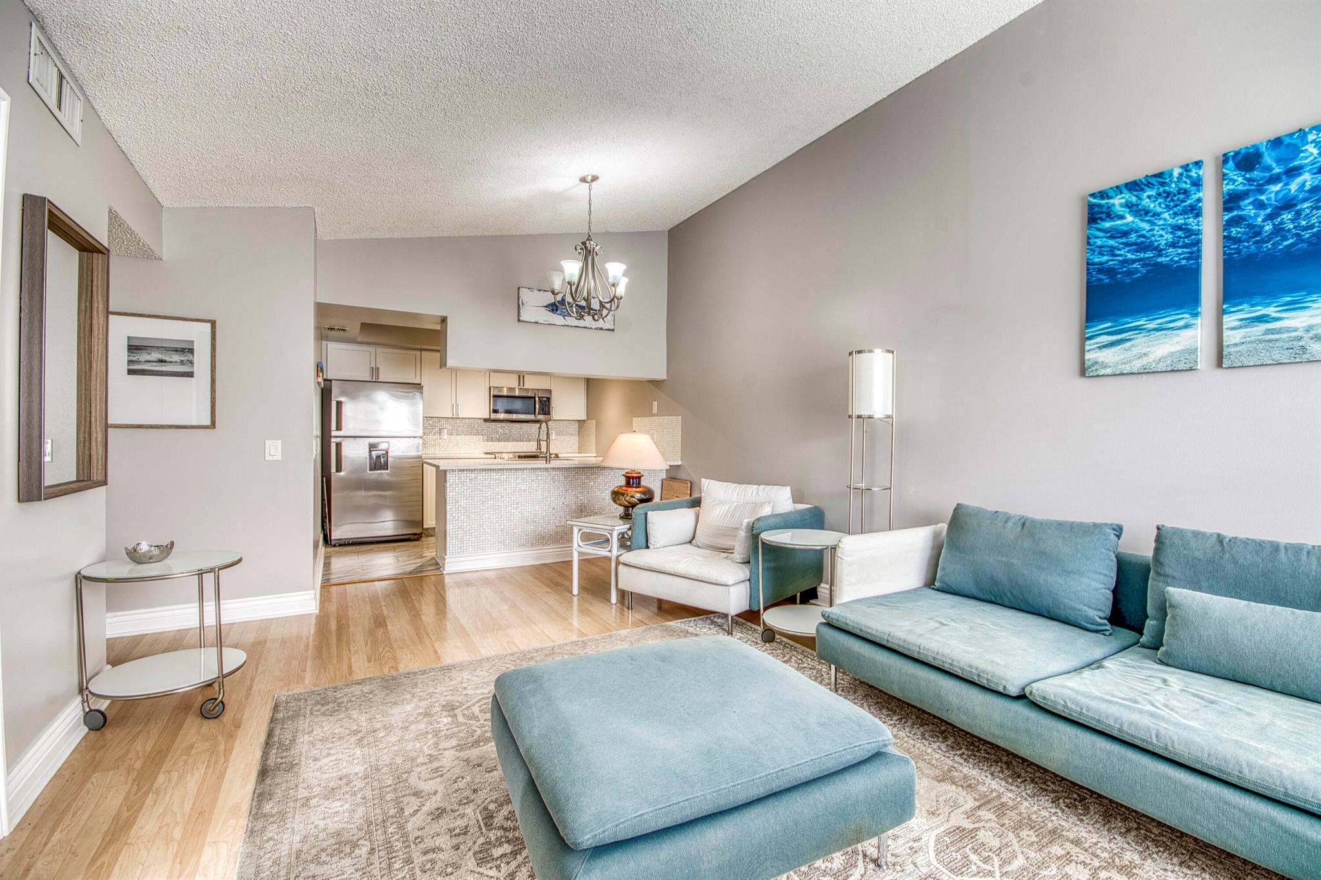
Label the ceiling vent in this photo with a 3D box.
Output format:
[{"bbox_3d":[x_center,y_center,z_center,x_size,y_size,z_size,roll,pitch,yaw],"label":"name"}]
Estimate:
[{"bbox_3d":[-2.019,-1.169,1.837,0.020,0.188,0.380,0,0,-30],"label":"ceiling vent"}]

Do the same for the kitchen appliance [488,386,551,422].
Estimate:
[{"bbox_3d":[-1.878,-0.455,7.226,0.765,0.420,0.400,0,0,-30],"label":"kitchen appliance"}]

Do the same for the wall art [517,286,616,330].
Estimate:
[{"bbox_3d":[-0.846,-1.219,5.155,0.945,0.310,0.030,0,0,-30],"label":"wall art"}]

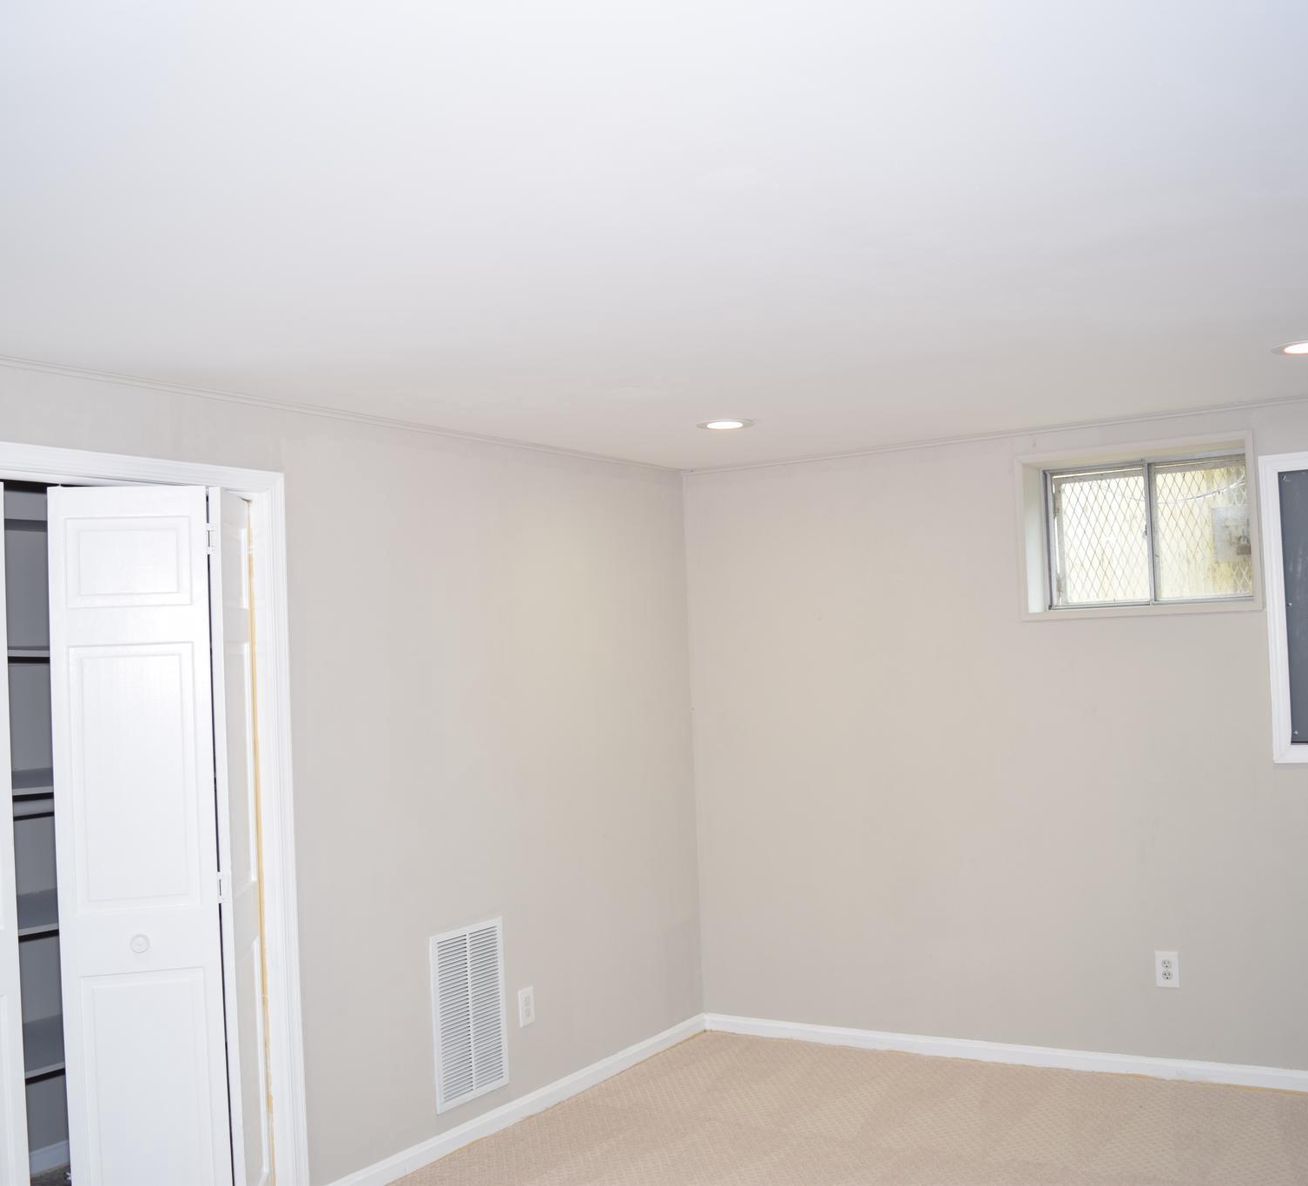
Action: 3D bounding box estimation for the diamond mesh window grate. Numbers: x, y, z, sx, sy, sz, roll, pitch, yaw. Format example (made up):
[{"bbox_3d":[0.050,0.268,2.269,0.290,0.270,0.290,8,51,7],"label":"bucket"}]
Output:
[{"bbox_3d":[1.838,-0.219,4.931,0.734,0.508,0.050,-4,-3,28],"label":"diamond mesh window grate"}]

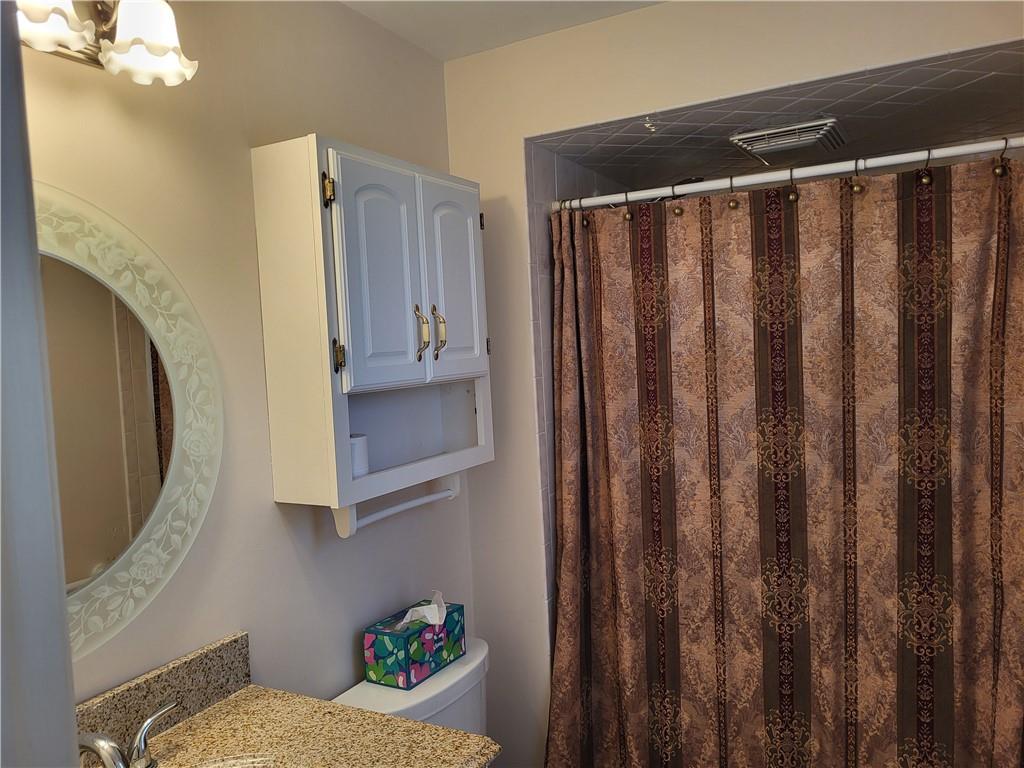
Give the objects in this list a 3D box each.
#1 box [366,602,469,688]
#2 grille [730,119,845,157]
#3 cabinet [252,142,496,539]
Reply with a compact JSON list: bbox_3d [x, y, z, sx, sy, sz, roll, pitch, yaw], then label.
[{"bbox_3d":[-0.218,0.597,1.778,0.118,0.118,0.220,-1,3,31],"label":"box"},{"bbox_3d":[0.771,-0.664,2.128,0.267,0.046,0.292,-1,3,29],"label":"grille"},{"bbox_3d":[-0.261,-0.099,1.742,0.205,0.771,0.593,-1,3,29],"label":"cabinet"}]

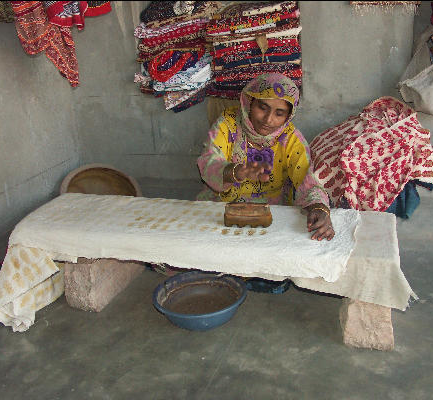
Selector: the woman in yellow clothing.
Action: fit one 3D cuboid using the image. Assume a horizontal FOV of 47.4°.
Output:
[{"bbox_3d":[0.209,-0.068,2.013,0.572,0.869,0.615,1,20,11],"label":"woman in yellow clothing"}]

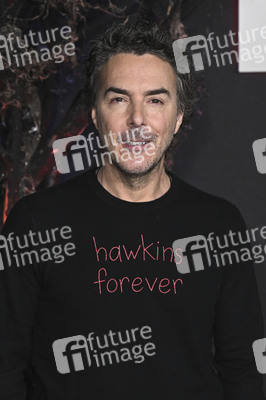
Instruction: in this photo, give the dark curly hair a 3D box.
[{"bbox_3d":[0.014,-0.231,1.570,0.203,0.210,0.225,0,0,7],"label":"dark curly hair"}]

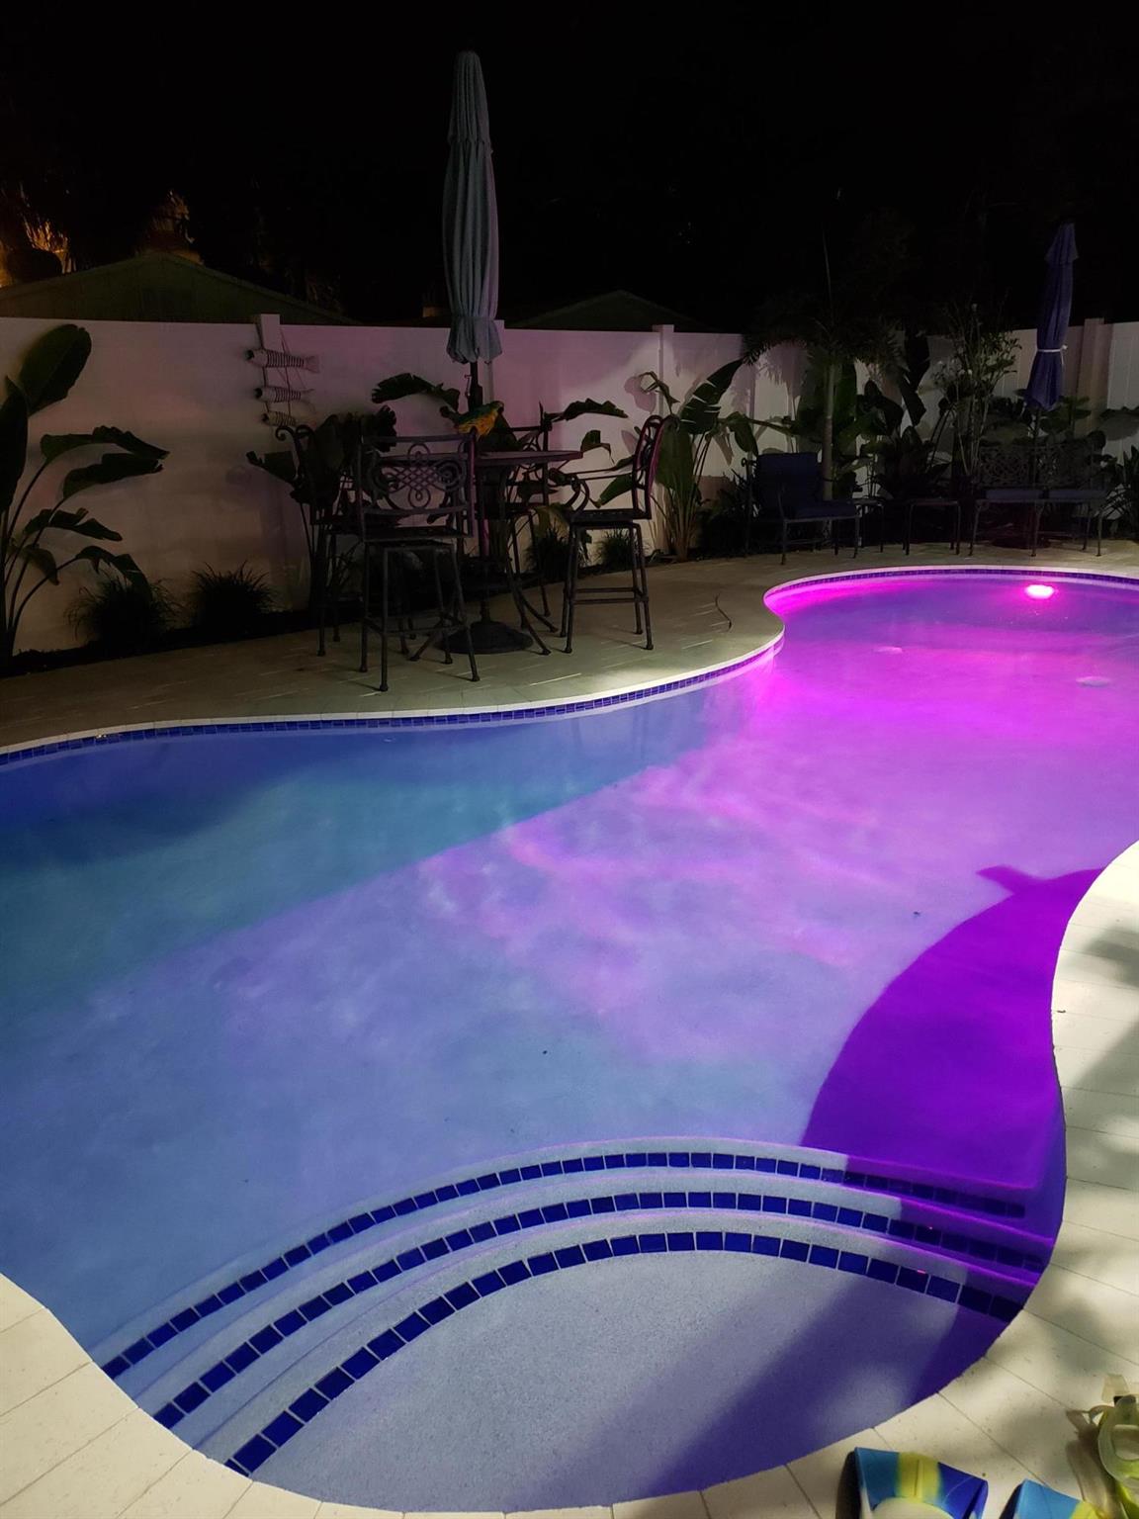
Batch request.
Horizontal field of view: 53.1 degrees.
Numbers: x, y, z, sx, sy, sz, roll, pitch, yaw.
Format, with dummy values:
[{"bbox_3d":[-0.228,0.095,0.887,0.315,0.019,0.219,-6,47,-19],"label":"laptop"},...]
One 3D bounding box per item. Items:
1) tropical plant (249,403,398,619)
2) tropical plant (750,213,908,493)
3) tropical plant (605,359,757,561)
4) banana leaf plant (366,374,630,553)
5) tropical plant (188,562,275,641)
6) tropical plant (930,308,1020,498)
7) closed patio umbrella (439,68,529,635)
[{"bbox_3d":[-1.599,-1.569,7.377,0.820,1.320,0.550,-17,25,-40],"label":"tropical plant"},{"bbox_3d":[2.471,-3.492,10.432,1.400,2.930,1.350,0,19,0],"label":"tropical plant"},{"bbox_3d":[0.941,-2.451,9.441,1.120,1.620,0.800,-17,25,-40],"label":"tropical plant"},{"bbox_3d":[-0.489,-1.958,8.215,1.700,1.500,0.750,-17,25,-40],"label":"banana leaf plant"},{"bbox_3d":[-2.140,-1.029,7.227,0.480,0.400,0.420,-17,25,-40],"label":"tropical plant"},{"bbox_3d":[3.751,-3.117,10.616,0.800,2.100,0.750,0,19,0],"label":"tropical plant"},{"bbox_3d":[-0.499,-2.186,6.418,0.530,3.120,0.530,0,19,0],"label":"closed patio umbrella"}]

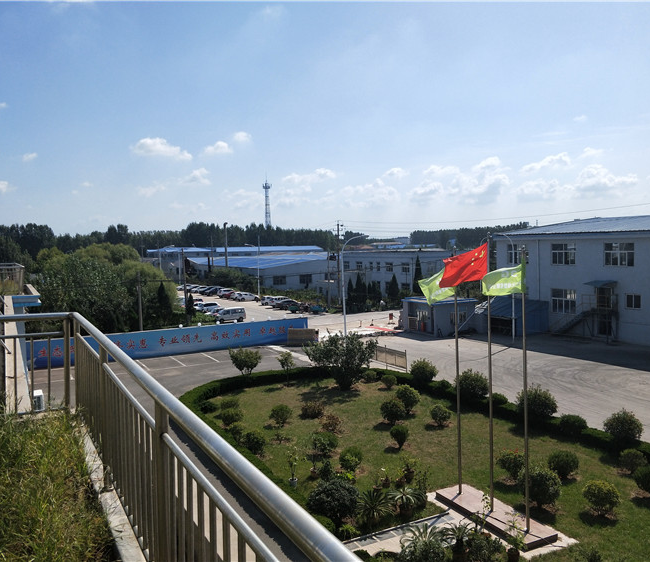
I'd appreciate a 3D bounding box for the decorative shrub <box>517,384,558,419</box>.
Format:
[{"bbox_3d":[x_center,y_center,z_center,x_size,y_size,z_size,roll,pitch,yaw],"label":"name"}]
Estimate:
[{"bbox_3d":[10.903,6.299,27.772,2.000,1.850,2.000,-1,4,0],"label":"decorative shrub"}]

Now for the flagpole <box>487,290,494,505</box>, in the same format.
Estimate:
[{"bbox_3d":[5.564,3.140,18.213,0.120,9.480,0.120,-2,4,0],"label":"flagpole"}]

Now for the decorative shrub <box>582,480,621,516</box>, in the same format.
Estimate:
[{"bbox_3d":[9.310,7.313,18.165,1.135,1.146,1.135,-2,4,0],"label":"decorative shrub"}]

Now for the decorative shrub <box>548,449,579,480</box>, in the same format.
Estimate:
[{"bbox_3d":[9.450,7.280,21.500,1.200,1.050,1.200,-1,4,0],"label":"decorative shrub"}]

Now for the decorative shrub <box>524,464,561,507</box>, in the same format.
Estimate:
[{"bbox_3d":[7.355,6.981,18.479,1.369,1.546,1.369,-1,4,0],"label":"decorative shrub"}]

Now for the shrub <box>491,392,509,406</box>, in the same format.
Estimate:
[{"bbox_3d":[9.670,6.720,30.000,1.030,1.000,1.030,-1,4,0],"label":"shrub"}]

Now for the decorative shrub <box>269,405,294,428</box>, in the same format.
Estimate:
[{"bbox_3d":[-2.416,7.400,29.566,1.285,1.224,1.246,-1,4,-5],"label":"decorative shrub"}]

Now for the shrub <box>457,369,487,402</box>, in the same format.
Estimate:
[{"bbox_3d":[8.418,6.118,30.919,1.800,1.900,1.800,-1,4,0],"label":"shrub"}]

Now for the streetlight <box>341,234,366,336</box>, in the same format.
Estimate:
[{"bbox_3d":[2.634,1.345,44.242,2.300,9.900,0.350,-3,4,-20],"label":"streetlight"}]

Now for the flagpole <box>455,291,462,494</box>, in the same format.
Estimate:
[{"bbox_3d":[4.689,3.182,18.894,0.120,8.724,0.120,-1,4,0],"label":"flagpole"}]

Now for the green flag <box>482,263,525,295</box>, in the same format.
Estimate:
[{"bbox_3d":[5.746,-0.112,17.384,1.400,1.150,0.350,0,4,16],"label":"green flag"}]

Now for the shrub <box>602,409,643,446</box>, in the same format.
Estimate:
[{"bbox_3d":[12.779,6.365,23.202,1.676,1.839,1.676,-1,4,0],"label":"shrub"}]

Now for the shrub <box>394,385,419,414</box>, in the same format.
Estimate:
[{"bbox_3d":[4.879,6.930,31.735,1.497,1.645,1.452,0,4,9],"label":"shrub"}]

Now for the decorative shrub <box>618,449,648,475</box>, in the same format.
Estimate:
[{"bbox_3d":[13.150,7.709,23.101,1.218,1.034,1.181,1,5,30],"label":"decorative shrub"}]

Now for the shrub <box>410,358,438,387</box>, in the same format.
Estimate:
[{"bbox_3d":[6.113,5.759,33.341,1.666,1.999,1.666,-1,4,0],"label":"shrub"}]

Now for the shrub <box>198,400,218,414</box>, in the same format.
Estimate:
[{"bbox_3d":[-6.537,7.030,30.450,1.100,0.800,1.100,-1,4,0],"label":"shrub"}]

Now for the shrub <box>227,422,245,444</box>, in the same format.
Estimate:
[{"bbox_3d":[-4.064,7.068,25.176,0.838,1.046,0.838,-1,4,0],"label":"shrub"}]

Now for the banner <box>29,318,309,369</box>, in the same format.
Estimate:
[{"bbox_3d":[-13.011,5.409,48.271,24.300,2.340,0.250,-4,4,-21],"label":"banner"}]

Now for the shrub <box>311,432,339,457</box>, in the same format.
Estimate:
[{"bbox_3d":[0.007,7.305,24.392,1.239,0.910,1.239,-2,4,0],"label":"shrub"}]

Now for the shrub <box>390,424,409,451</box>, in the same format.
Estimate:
[{"bbox_3d":[3.633,7.583,26.231,0.970,1.137,0.941,0,4,8],"label":"shrub"}]

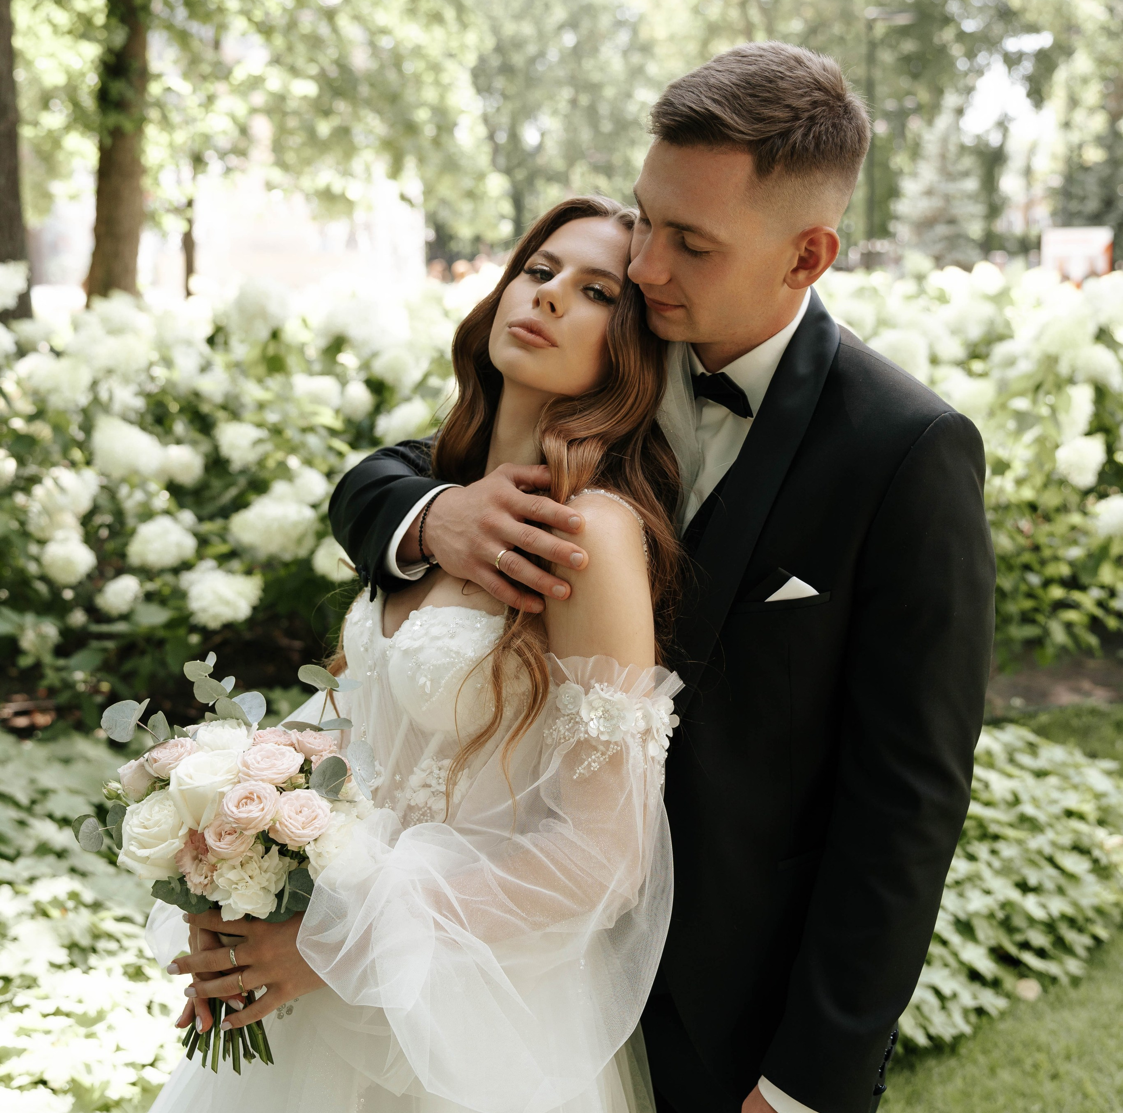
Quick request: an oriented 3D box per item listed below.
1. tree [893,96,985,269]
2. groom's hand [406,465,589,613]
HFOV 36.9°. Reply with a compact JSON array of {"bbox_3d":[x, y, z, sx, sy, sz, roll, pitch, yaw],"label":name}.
[{"bbox_3d":[6.281,-5.480,28.000,1.750,4.400,1.750,0,10,0],"label":"tree"},{"bbox_3d":[-0.057,-0.015,1.480,0.165,0.115,0.080,11,3,15],"label":"groom's hand"}]

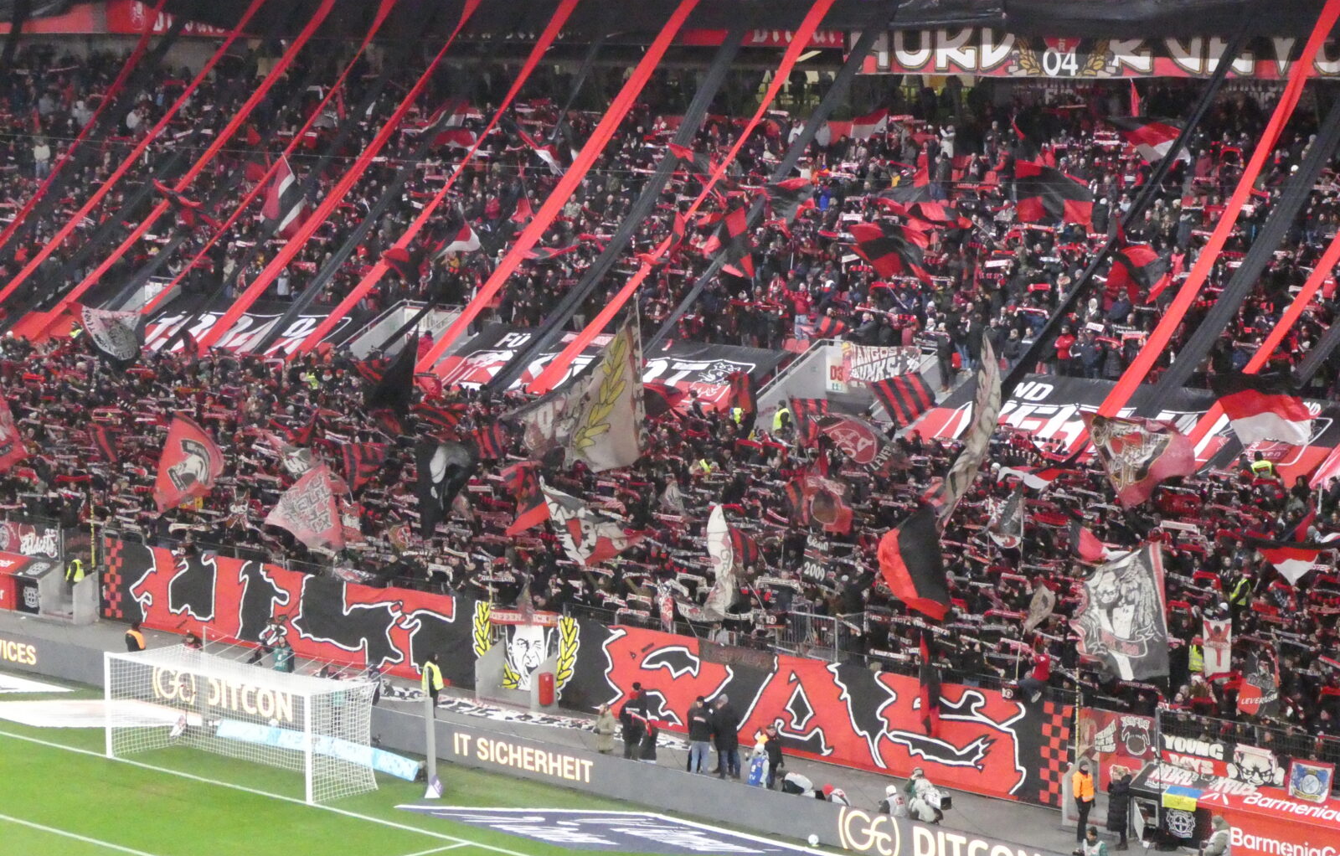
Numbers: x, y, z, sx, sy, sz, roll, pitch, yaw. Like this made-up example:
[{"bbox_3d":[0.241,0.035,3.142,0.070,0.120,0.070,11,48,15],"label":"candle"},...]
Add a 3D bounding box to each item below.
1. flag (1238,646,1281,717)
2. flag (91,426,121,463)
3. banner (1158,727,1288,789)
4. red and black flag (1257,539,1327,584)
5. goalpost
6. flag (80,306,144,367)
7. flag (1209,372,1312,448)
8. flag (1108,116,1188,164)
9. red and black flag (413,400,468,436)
[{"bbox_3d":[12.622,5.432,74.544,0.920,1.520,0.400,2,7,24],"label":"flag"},{"bbox_3d":[-17.016,0.489,105.062,0.880,1.180,0.300,0,6,2],"label":"flag"},{"bbox_3d":[11.741,7.082,74.117,3.300,0.740,0.060,6,9,44],"label":"banner"},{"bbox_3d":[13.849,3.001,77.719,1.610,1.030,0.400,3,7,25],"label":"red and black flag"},{"bbox_3d":[-10.080,6.843,81.516,7.560,2.560,2.150,6,9,44],"label":"goalpost"},{"bbox_3d":[-17.758,-2.915,110.875,2.000,1.900,0.500,0,6,3],"label":"flag"},{"bbox_3d":[13.711,-0.413,80.900,2.400,1.780,0.500,2,7,17],"label":"flag"},{"bbox_3d":[13.476,-8.071,98.029,2.250,1.320,0.500,2,7,16],"label":"flag"},{"bbox_3d":[-6.581,-0.270,100.000,1.590,1.050,0.400,2,7,14],"label":"red and black flag"}]

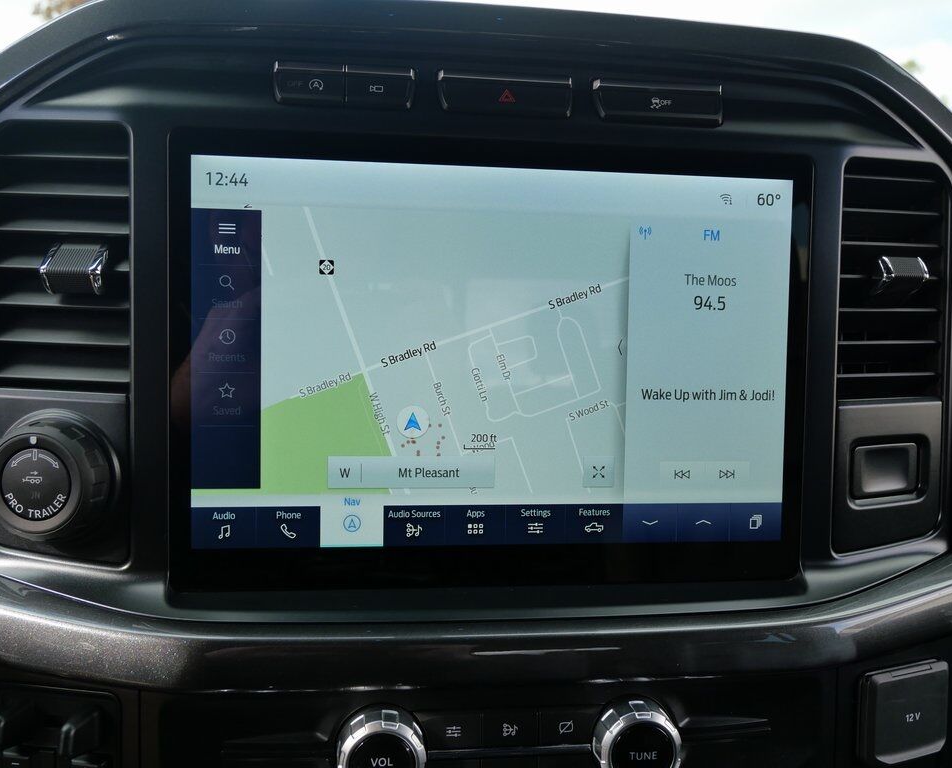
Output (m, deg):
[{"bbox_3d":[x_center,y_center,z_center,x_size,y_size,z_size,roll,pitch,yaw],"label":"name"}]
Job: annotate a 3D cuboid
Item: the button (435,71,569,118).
[{"bbox_3d":[0.013,-0.122,0.378,0.057,0.017,0.010,1,-3,-7],"label":"button"}]

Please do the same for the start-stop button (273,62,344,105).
[{"bbox_3d":[-0.069,-0.123,0.367,0.028,0.017,0.010,1,-3,-7],"label":"start-stop button"}]

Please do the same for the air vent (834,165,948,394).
[{"bbox_3d":[0.189,-0.046,0.411,0.054,0.108,0.027,1,3,-7],"label":"air vent"}]

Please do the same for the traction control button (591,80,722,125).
[{"bbox_3d":[0.080,-0.121,0.387,0.056,0.017,0.010,1,-3,-7],"label":"traction control button"}]

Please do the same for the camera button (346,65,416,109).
[{"bbox_3d":[-0.040,-0.123,0.371,0.028,0.017,0.010,1,-3,-7],"label":"camera button"}]

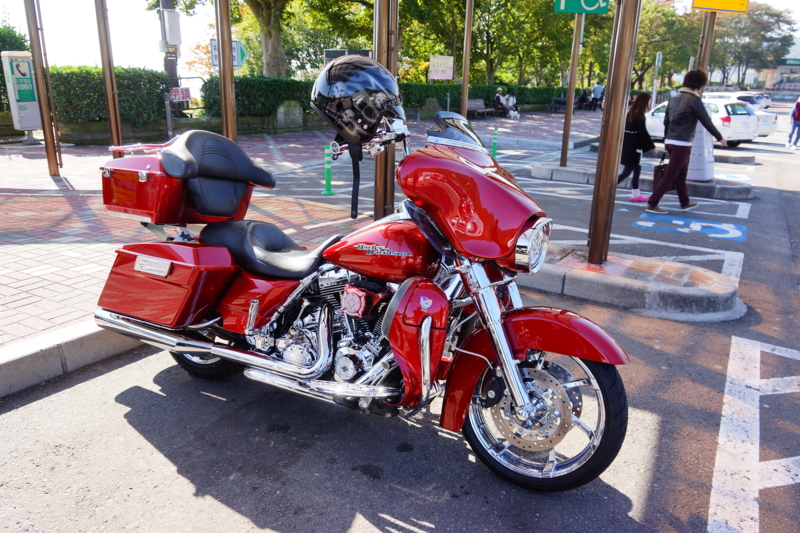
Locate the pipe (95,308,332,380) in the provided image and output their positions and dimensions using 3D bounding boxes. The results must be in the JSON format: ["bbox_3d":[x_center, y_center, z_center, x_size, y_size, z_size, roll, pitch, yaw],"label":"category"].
[{"bbox_3d":[-0.846,0.219,2.600,1.290,0.340,0.140,10,8,26],"label":"pipe"}]

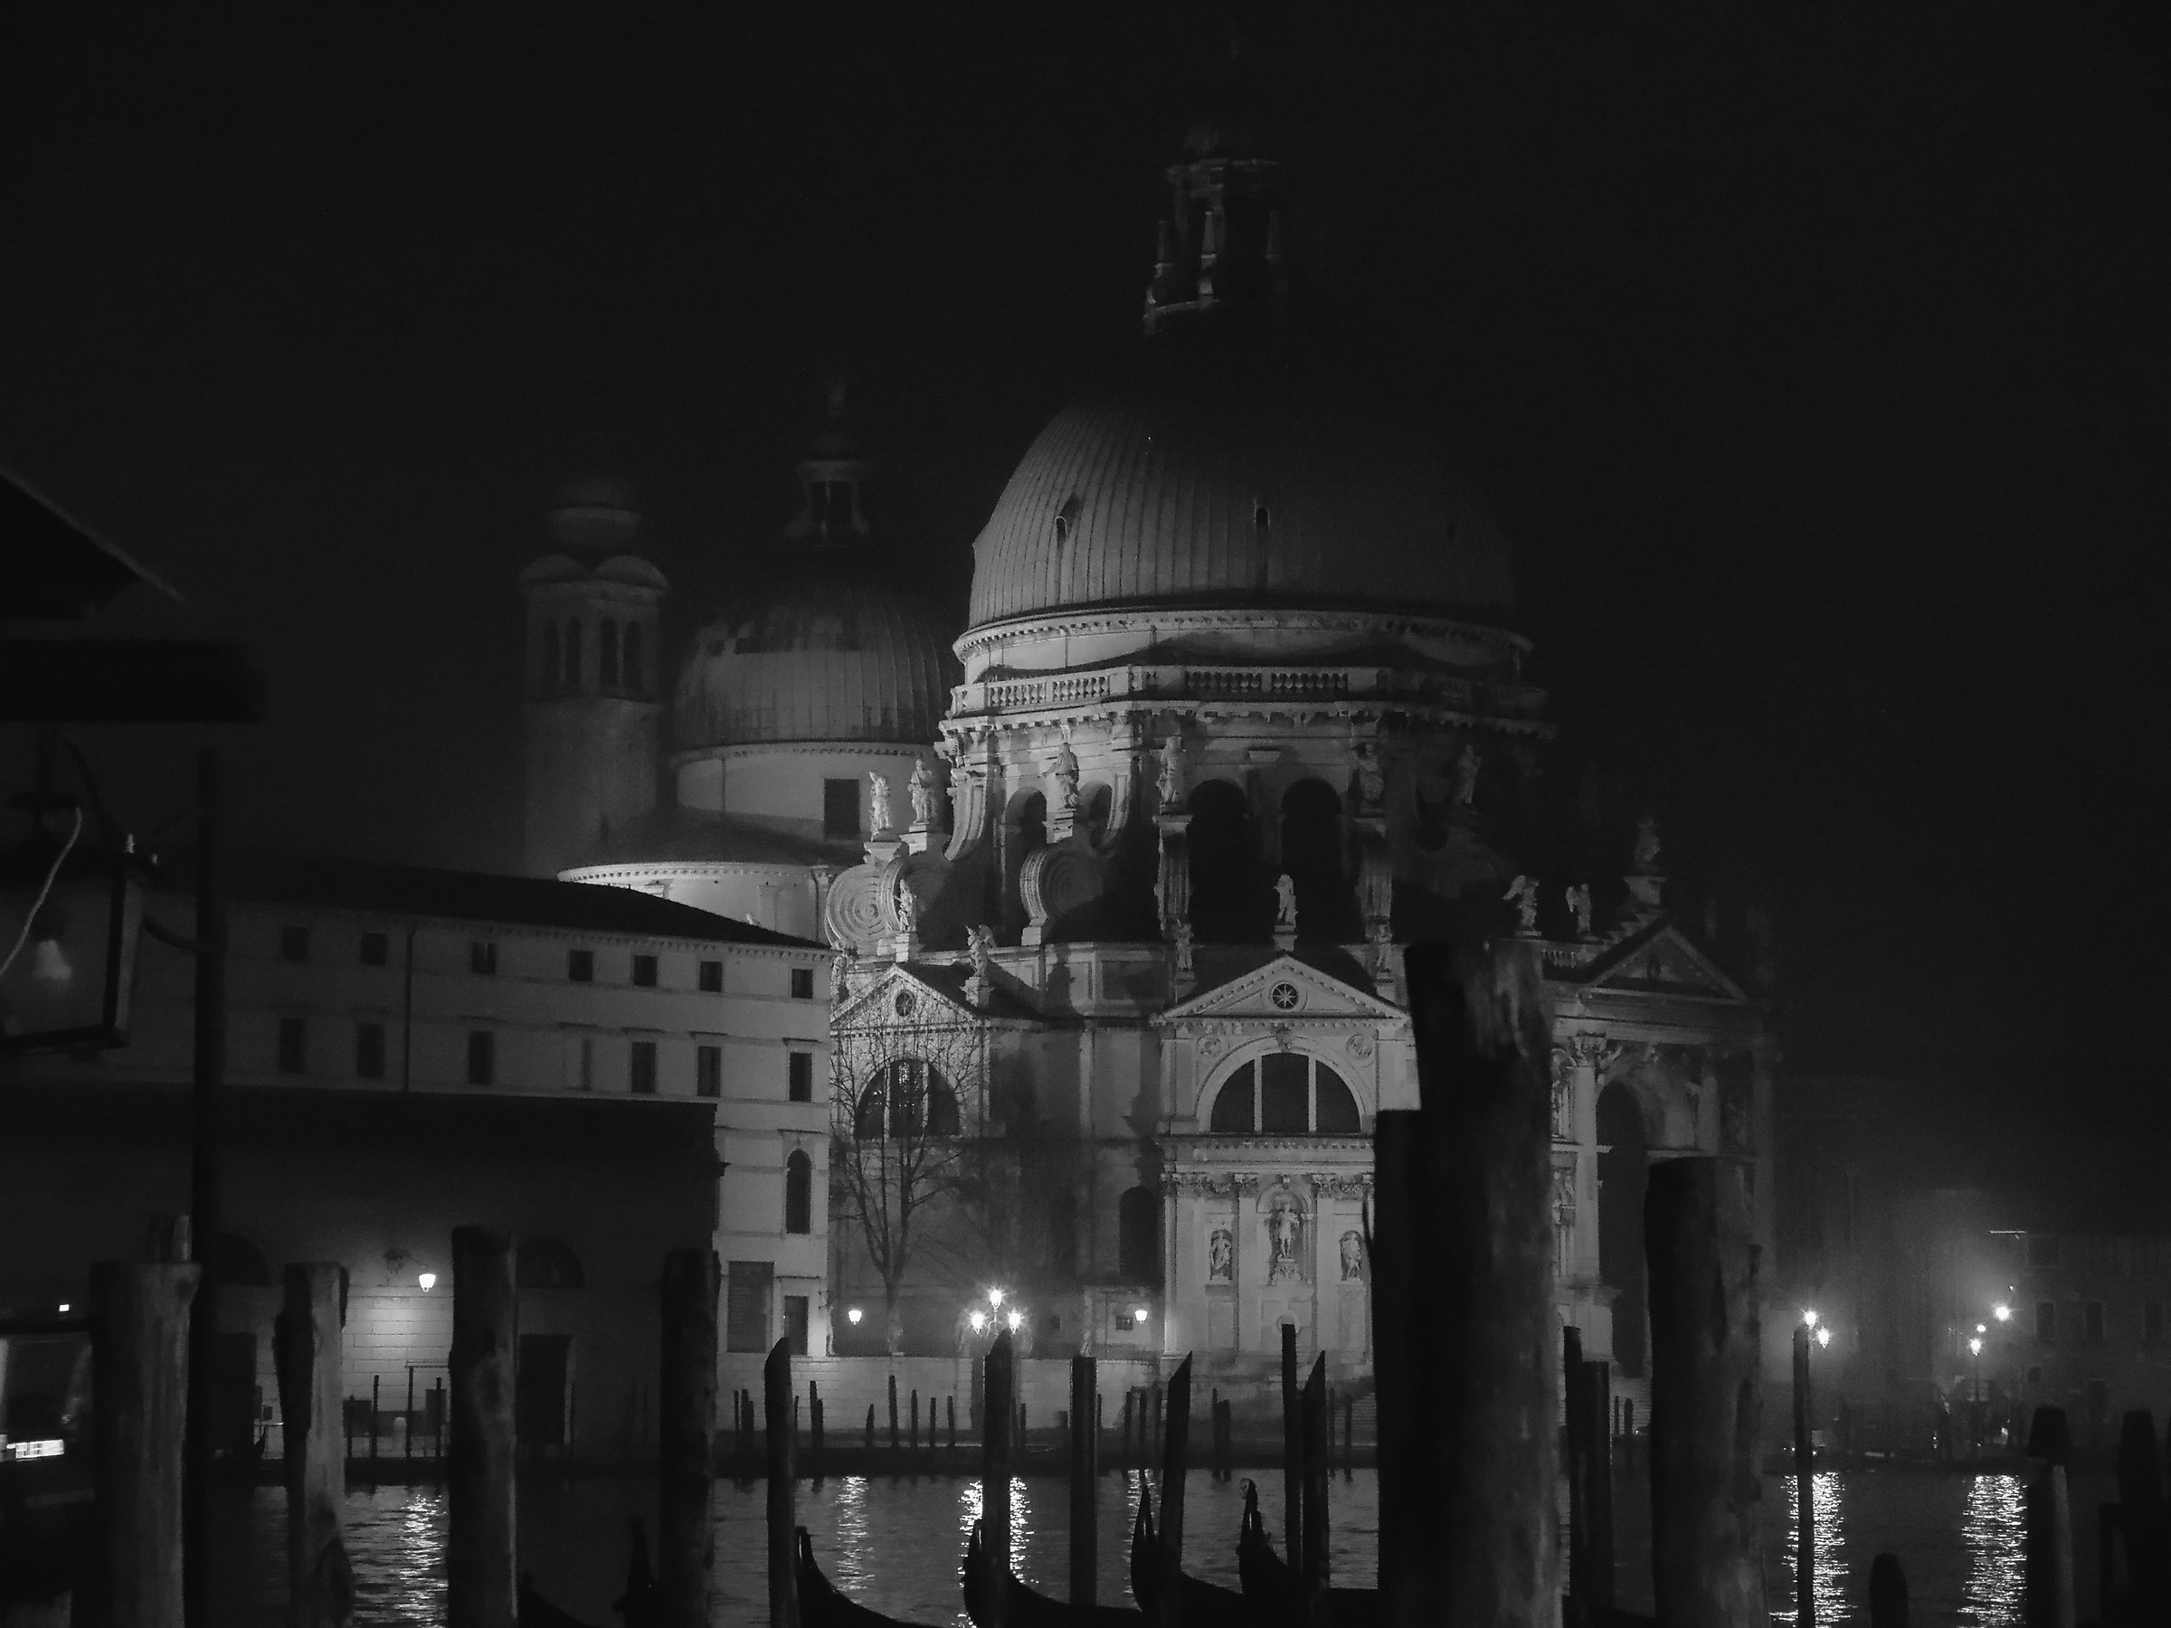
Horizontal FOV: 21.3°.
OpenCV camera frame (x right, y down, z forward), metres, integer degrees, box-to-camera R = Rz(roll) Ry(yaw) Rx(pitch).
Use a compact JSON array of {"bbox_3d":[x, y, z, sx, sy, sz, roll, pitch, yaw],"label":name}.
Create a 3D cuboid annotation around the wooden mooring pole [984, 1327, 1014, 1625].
[{"bbox_3d":[-0.739,6.048,49.643,0.235,3.197,0.235,0,-6,0],"label":"wooden mooring pole"}]

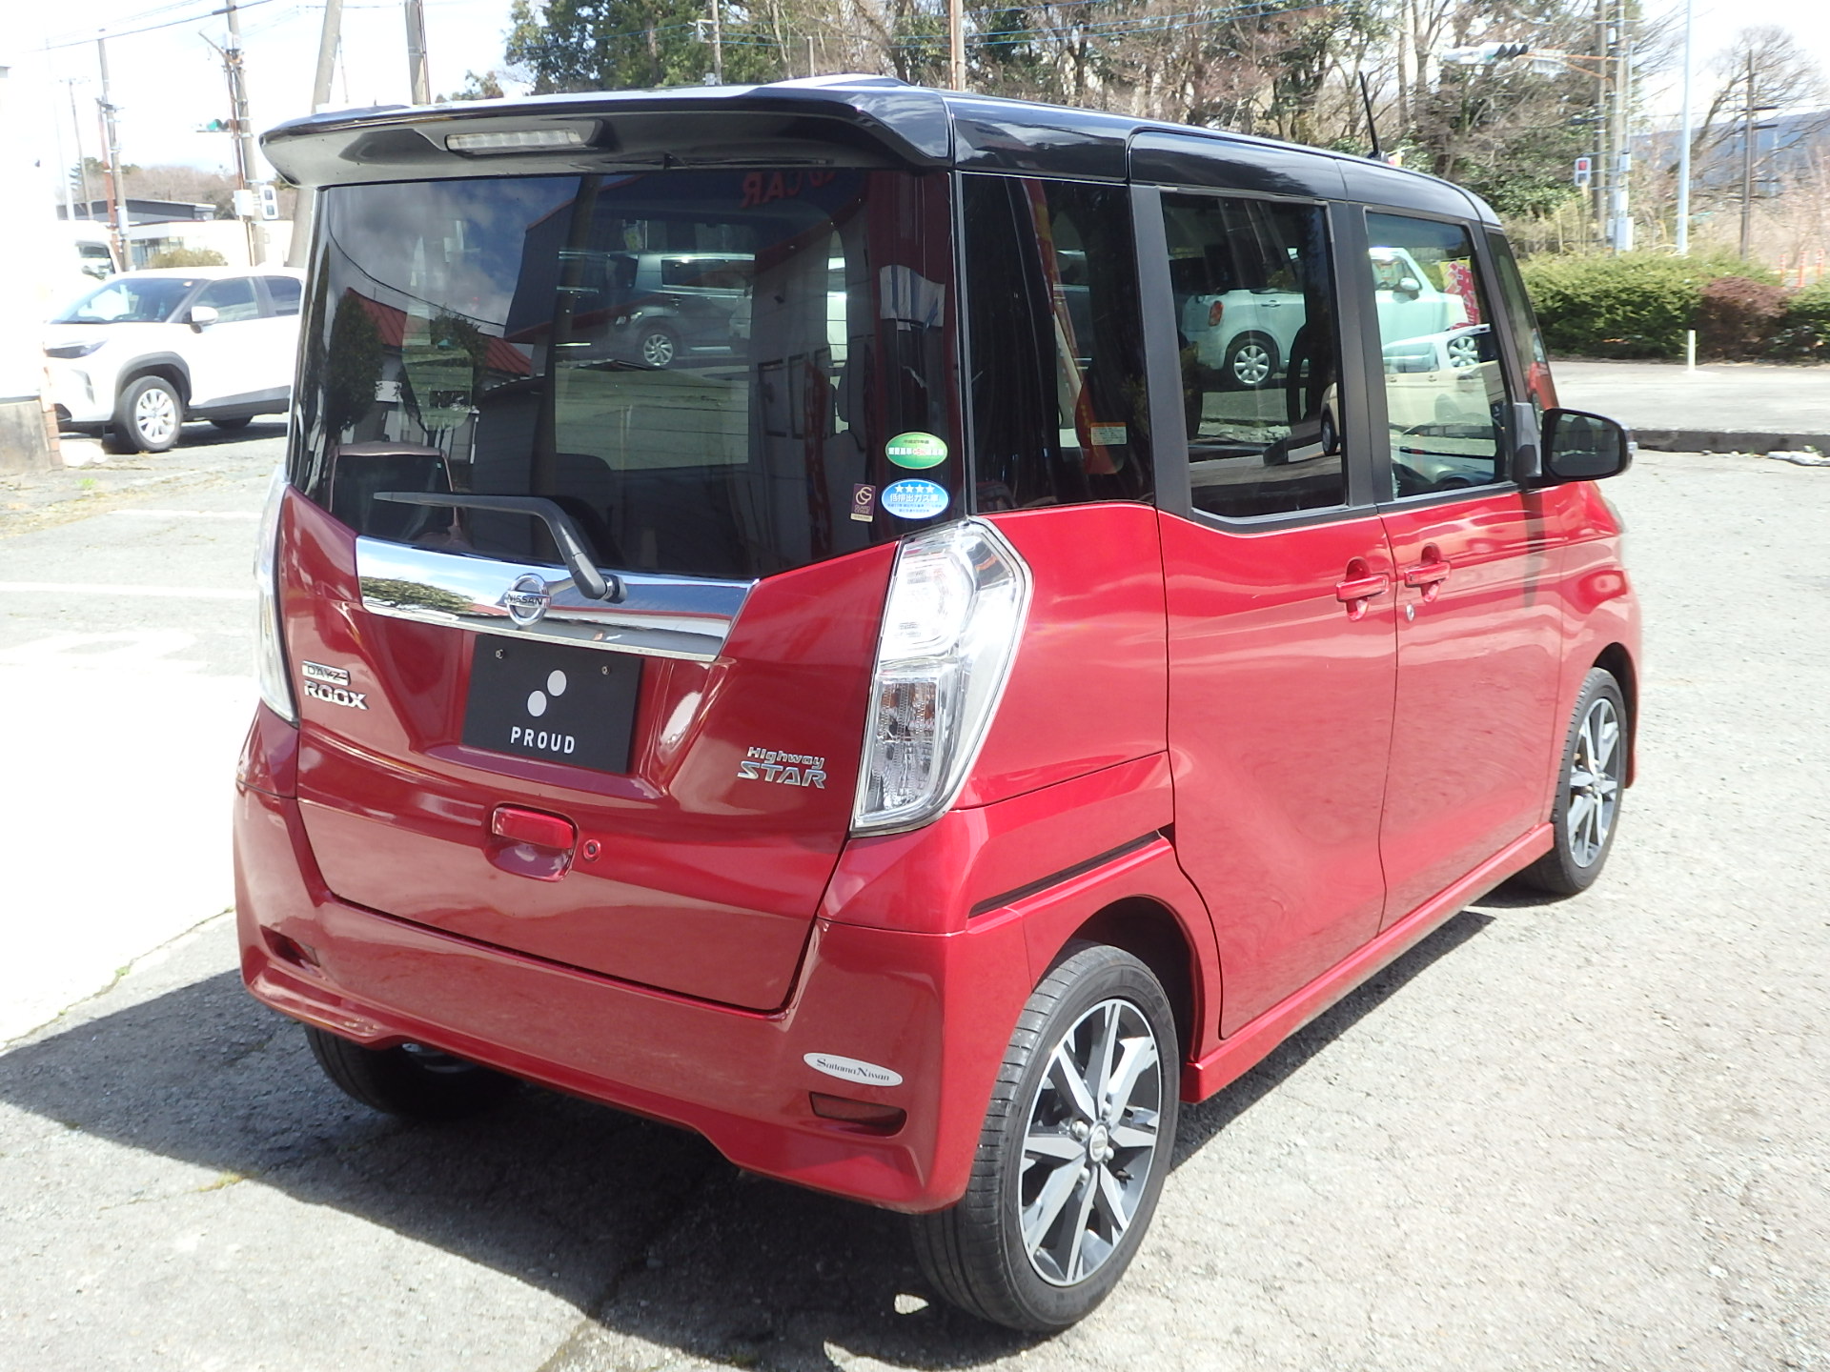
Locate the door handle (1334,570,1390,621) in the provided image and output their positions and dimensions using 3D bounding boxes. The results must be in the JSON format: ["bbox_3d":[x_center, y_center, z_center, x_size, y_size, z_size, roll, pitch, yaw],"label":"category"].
[{"bbox_3d":[0.763,-0.166,3.370,0.050,0.080,0.210,8,14,34],"label":"door handle"}]

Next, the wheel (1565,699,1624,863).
[{"bbox_3d":[1.605,0.231,4.794,0.130,0.415,0.415,8,14,34],"label":"wheel"}]

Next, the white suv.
[{"bbox_3d":[-6.930,-3.115,18.450,1.765,1.590,4.180,4,13,23],"label":"white suv"}]

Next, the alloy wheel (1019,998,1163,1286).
[{"bbox_3d":[0.210,0.650,2.849,0.130,0.415,0.415,8,14,34],"label":"alloy wheel"}]

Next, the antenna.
[{"bbox_3d":[0.866,-1.084,3.729,0.025,0.200,0.035,8,46,34],"label":"antenna"}]

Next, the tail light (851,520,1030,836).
[{"bbox_3d":[0.037,-0.012,2.490,0.170,0.405,0.200,8,14,34],"label":"tail light"}]

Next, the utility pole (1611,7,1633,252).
[{"bbox_3d":[14.787,-11.214,41.093,0.380,7.800,0.380,2,12,19],"label":"utility pole"}]

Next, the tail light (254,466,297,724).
[{"bbox_3d":[-1.000,-0.152,3.198,0.170,0.405,0.200,8,14,34],"label":"tail light"}]

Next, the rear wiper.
[{"bbox_3d":[-0.590,-0.204,2.723,0.520,0.140,0.080,8,14,34],"label":"rear wiper"}]

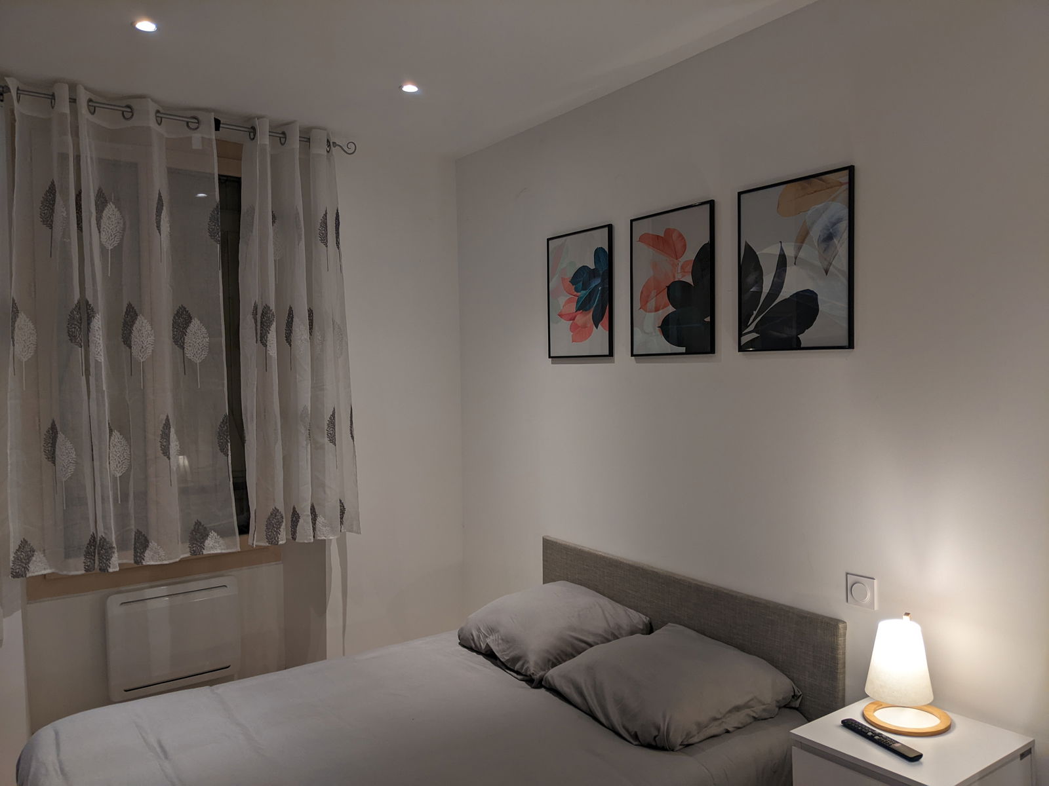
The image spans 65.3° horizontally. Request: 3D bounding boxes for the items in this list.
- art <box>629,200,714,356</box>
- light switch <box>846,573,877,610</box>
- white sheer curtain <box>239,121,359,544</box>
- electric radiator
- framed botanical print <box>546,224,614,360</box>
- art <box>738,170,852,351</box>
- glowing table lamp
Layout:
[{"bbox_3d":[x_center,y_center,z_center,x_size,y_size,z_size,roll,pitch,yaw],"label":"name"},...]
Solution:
[{"bbox_3d":[0.517,-0.384,2.872,0.020,0.505,0.405,-2,3,-34],"label":"art"},{"bbox_3d":[0.948,0.560,2.298,0.012,0.083,0.083,-2,2,-34],"label":"light switch"},{"bbox_3d":[-0.951,-0.243,3.490,0.467,1.754,0.131,-3,3,-38],"label":"white sheer curtain"},{"bbox_3d":[-1.533,1.051,3.578,0.541,0.449,0.101,-3,3,-37],"label":"electric radiator"},{"bbox_3d":[0.224,-0.396,3.305,0.020,0.505,0.410,-2,3,-34],"label":"framed botanical print"},{"bbox_3d":[0.805,-0.381,2.447,0.020,0.508,0.405,-2,3,-34],"label":"art"},{"bbox_3d":[0.967,0.702,2.071,0.203,0.248,0.203,-2,3,-34],"label":"glowing table lamp"}]

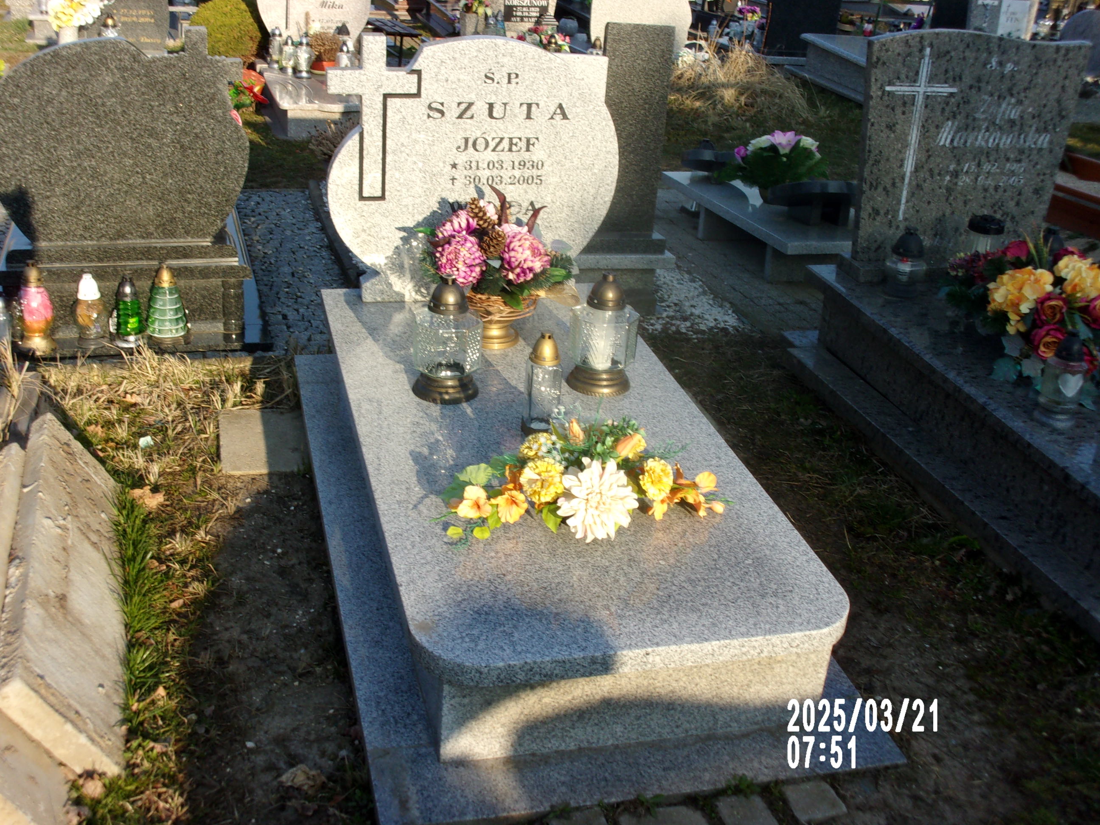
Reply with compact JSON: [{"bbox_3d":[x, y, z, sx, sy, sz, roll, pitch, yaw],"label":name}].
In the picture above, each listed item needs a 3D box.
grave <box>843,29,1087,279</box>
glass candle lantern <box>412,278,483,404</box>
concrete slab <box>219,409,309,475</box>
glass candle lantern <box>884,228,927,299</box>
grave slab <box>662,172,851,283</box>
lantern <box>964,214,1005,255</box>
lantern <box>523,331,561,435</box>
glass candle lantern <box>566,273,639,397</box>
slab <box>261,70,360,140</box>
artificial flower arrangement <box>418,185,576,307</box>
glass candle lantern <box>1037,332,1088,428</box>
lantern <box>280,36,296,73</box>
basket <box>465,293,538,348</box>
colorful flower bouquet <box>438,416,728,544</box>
[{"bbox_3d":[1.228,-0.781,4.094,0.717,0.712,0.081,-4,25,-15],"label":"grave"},{"bbox_3d":[-0.234,-0.173,3.114,0.160,0.271,0.160,-3,25,-13],"label":"glass candle lantern"},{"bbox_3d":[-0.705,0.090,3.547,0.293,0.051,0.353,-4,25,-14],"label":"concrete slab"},{"bbox_3d":[1.045,-0.452,4.040,0.138,0.197,0.138,-3,25,-13],"label":"glass candle lantern"},{"bbox_3d":[0.934,-0.706,5.245,0.646,0.202,0.949,-6,26,-19],"label":"grave slab"},{"bbox_3d":[1.259,-0.459,4.016,0.123,0.250,0.123,-3,25,-13],"label":"lantern"},{"bbox_3d":[-0.016,-0.068,2.998,0.087,0.234,0.087,-3,25,-14],"label":"lantern"},{"bbox_3d":[0.122,-0.195,3.238,0.168,0.278,0.168,-3,25,-14],"label":"glass candle lantern"},{"bbox_3d":[-1.302,-1.799,7.886,0.681,0.186,1.222,-3,25,-13],"label":"slab"},{"bbox_3d":[-0.135,-0.405,3.373,0.378,0.294,0.288,-3,25,-13],"label":"artificial flower arrangement"},{"bbox_3d":[1.202,-0.085,3.226,0.114,0.219,0.114,4,25,2],"label":"glass candle lantern"},{"bbox_3d":[-1.387,-1.901,7.240,0.085,0.188,0.085,-3,25,-14],"label":"lantern"},{"bbox_3d":[-0.127,-0.240,3.446,0.202,0.132,0.202,-3,25,-13],"label":"basket"},{"bbox_3d":[0.055,0.113,2.671,0.544,0.147,0.320,-3,25,-13],"label":"colorful flower bouquet"}]

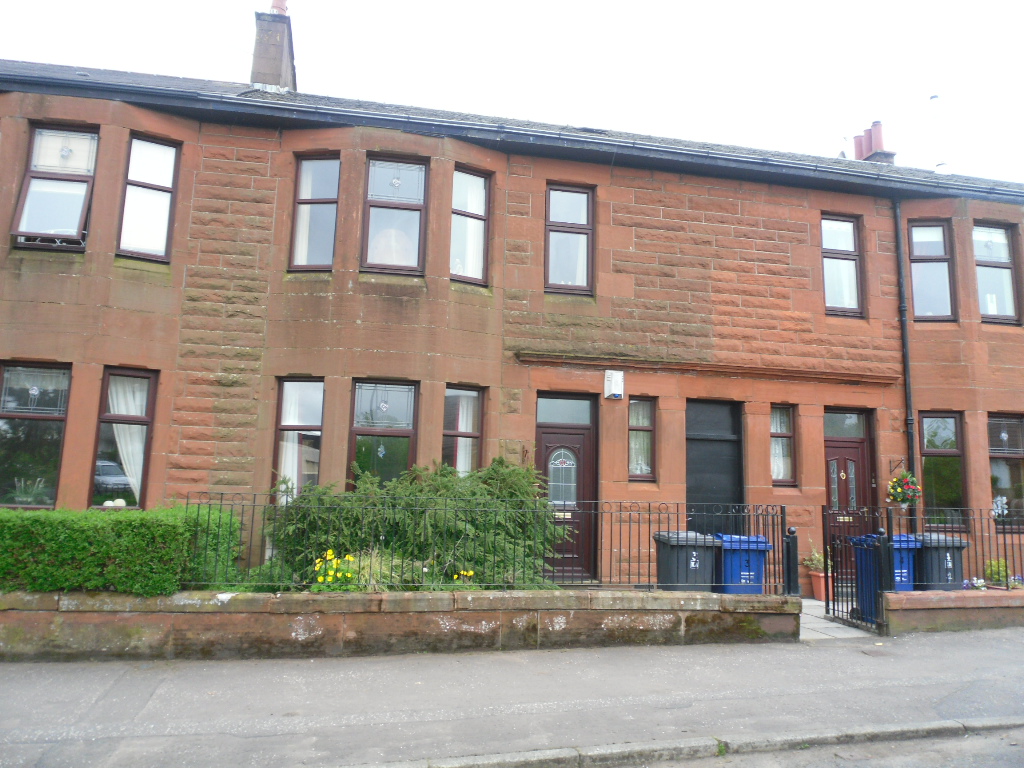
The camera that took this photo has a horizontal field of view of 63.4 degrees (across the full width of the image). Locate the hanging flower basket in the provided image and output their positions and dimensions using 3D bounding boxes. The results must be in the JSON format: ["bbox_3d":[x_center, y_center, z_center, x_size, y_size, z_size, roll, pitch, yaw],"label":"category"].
[{"bbox_3d":[5.795,1.559,12.241,0.460,0.490,0.450,3,-10,-10],"label":"hanging flower basket"}]

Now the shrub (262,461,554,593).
[{"bbox_3d":[-1.125,1.626,9.568,3.200,1.600,1.500,3,-10,-10],"label":"shrub"}]

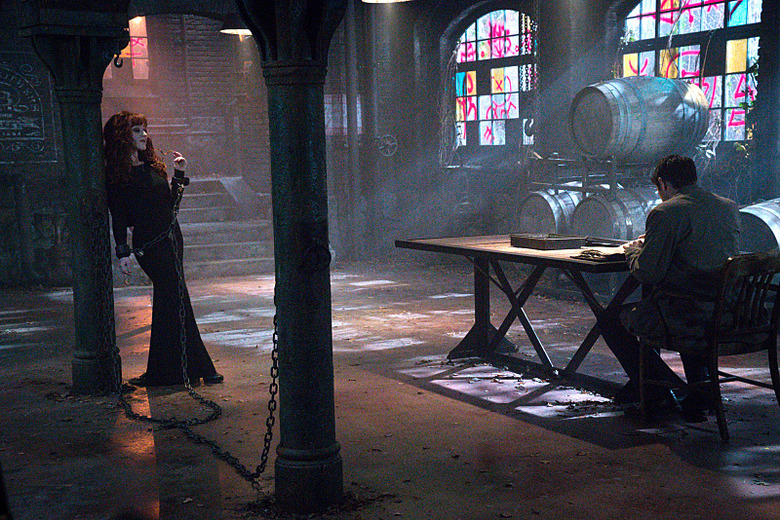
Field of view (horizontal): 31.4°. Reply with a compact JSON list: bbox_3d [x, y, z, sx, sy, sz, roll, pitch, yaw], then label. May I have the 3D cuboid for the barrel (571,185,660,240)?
[{"bbox_3d":[2.097,-0.276,11.772,0.950,0.700,0.700,-4,6,-28],"label":"barrel"}]

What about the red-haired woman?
[{"bbox_3d":[-1.390,-0.080,8.496,0.550,1.655,0.420,-5,6,-35],"label":"red-haired woman"}]

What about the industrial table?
[{"bbox_3d":[1.038,0.304,8.464,1.080,0.780,2.182,-4,6,-28],"label":"industrial table"}]

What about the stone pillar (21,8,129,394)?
[{"bbox_3d":[-1.830,-0.352,8.299,0.530,2.255,0.530,-4,6,-28],"label":"stone pillar"}]

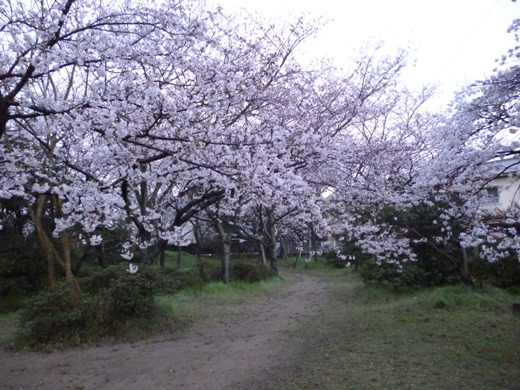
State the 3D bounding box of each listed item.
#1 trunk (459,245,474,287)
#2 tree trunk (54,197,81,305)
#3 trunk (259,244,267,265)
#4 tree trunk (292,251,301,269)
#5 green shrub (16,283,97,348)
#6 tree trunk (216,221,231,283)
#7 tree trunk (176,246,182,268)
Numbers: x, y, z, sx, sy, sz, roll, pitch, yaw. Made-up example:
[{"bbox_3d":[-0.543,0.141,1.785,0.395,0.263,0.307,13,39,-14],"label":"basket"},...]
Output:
[{"bbox_3d":[5.057,1.726,10.300,0.392,1.029,0.280,0,-5,0],"label":"trunk"},{"bbox_3d":[-2.929,0.875,6.400,0.396,1.703,0.300,0,-5,0],"label":"tree trunk"},{"bbox_3d":[0.099,2.348,16.600,0.316,0.789,0.240,0,-5,0],"label":"trunk"},{"bbox_3d":[1.415,2.500,16.300,0.310,0.698,0.240,0,-5,0],"label":"tree trunk"},{"bbox_3d":[-2.880,1.580,5.950,1.130,0.750,1.050,0,-5,0],"label":"green shrub"},{"bbox_3d":[-1.024,1.585,11.800,0.393,1.739,0.340,0,-5,0],"label":"tree trunk"},{"bbox_3d":[-3.158,2.452,16.500,0.235,0.863,0.200,0,-5,0],"label":"tree trunk"}]

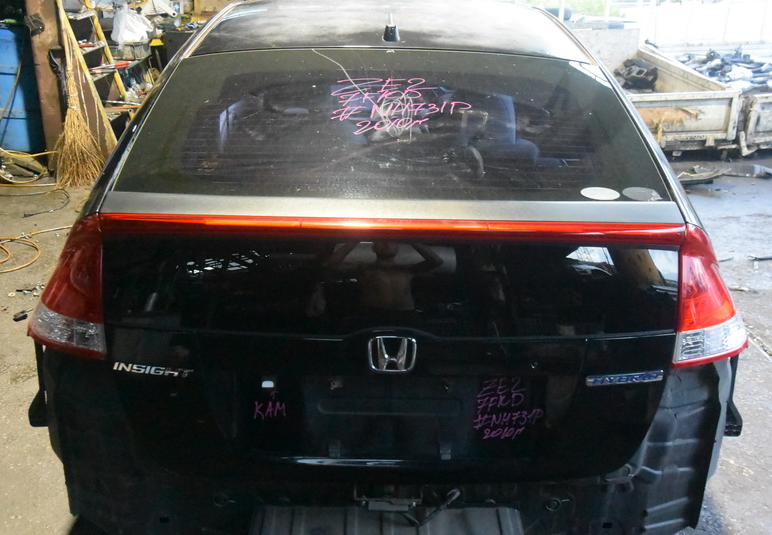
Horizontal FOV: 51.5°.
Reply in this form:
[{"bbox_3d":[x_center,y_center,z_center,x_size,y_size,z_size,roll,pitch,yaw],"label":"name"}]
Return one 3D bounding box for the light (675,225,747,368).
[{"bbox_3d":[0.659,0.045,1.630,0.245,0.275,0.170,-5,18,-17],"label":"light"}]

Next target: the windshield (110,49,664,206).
[{"bbox_3d":[0.019,-0.344,1.853,1.141,0.055,0.722,1,39,0],"label":"windshield"}]

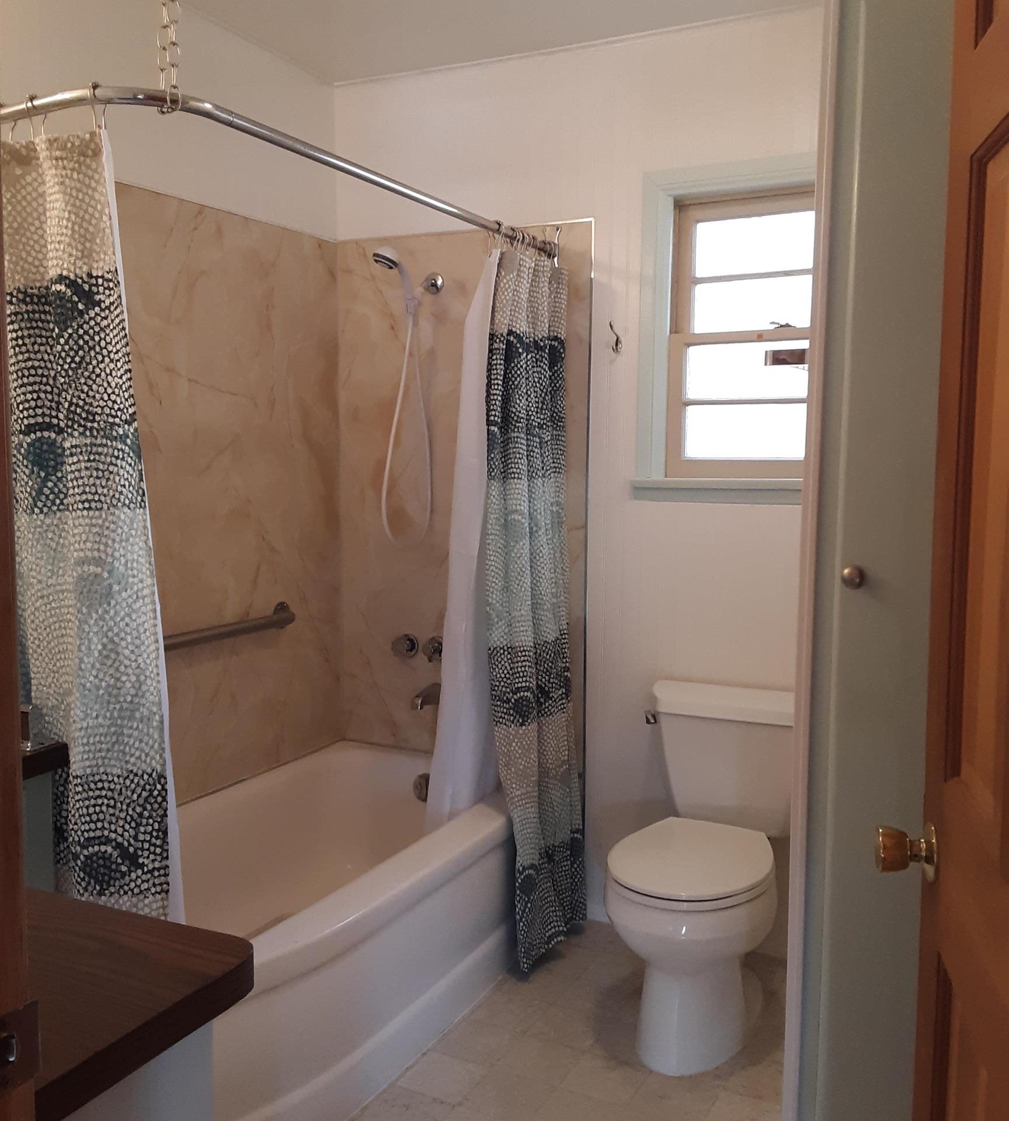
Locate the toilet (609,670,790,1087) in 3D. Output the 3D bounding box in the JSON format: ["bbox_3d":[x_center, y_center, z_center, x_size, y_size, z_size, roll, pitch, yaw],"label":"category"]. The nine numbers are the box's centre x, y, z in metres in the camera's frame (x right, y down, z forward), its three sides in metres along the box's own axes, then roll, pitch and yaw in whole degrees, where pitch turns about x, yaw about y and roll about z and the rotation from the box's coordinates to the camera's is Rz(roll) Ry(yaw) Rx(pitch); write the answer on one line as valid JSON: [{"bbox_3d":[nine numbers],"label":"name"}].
[{"bbox_3d":[0.499,0.727,2.585,0.440,0.745,0.700,3,7,26],"label":"toilet"}]

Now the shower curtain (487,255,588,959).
[{"bbox_3d":[0.083,0.131,2.871,0.200,1.825,0.420,3,7,26],"label":"shower curtain"}]

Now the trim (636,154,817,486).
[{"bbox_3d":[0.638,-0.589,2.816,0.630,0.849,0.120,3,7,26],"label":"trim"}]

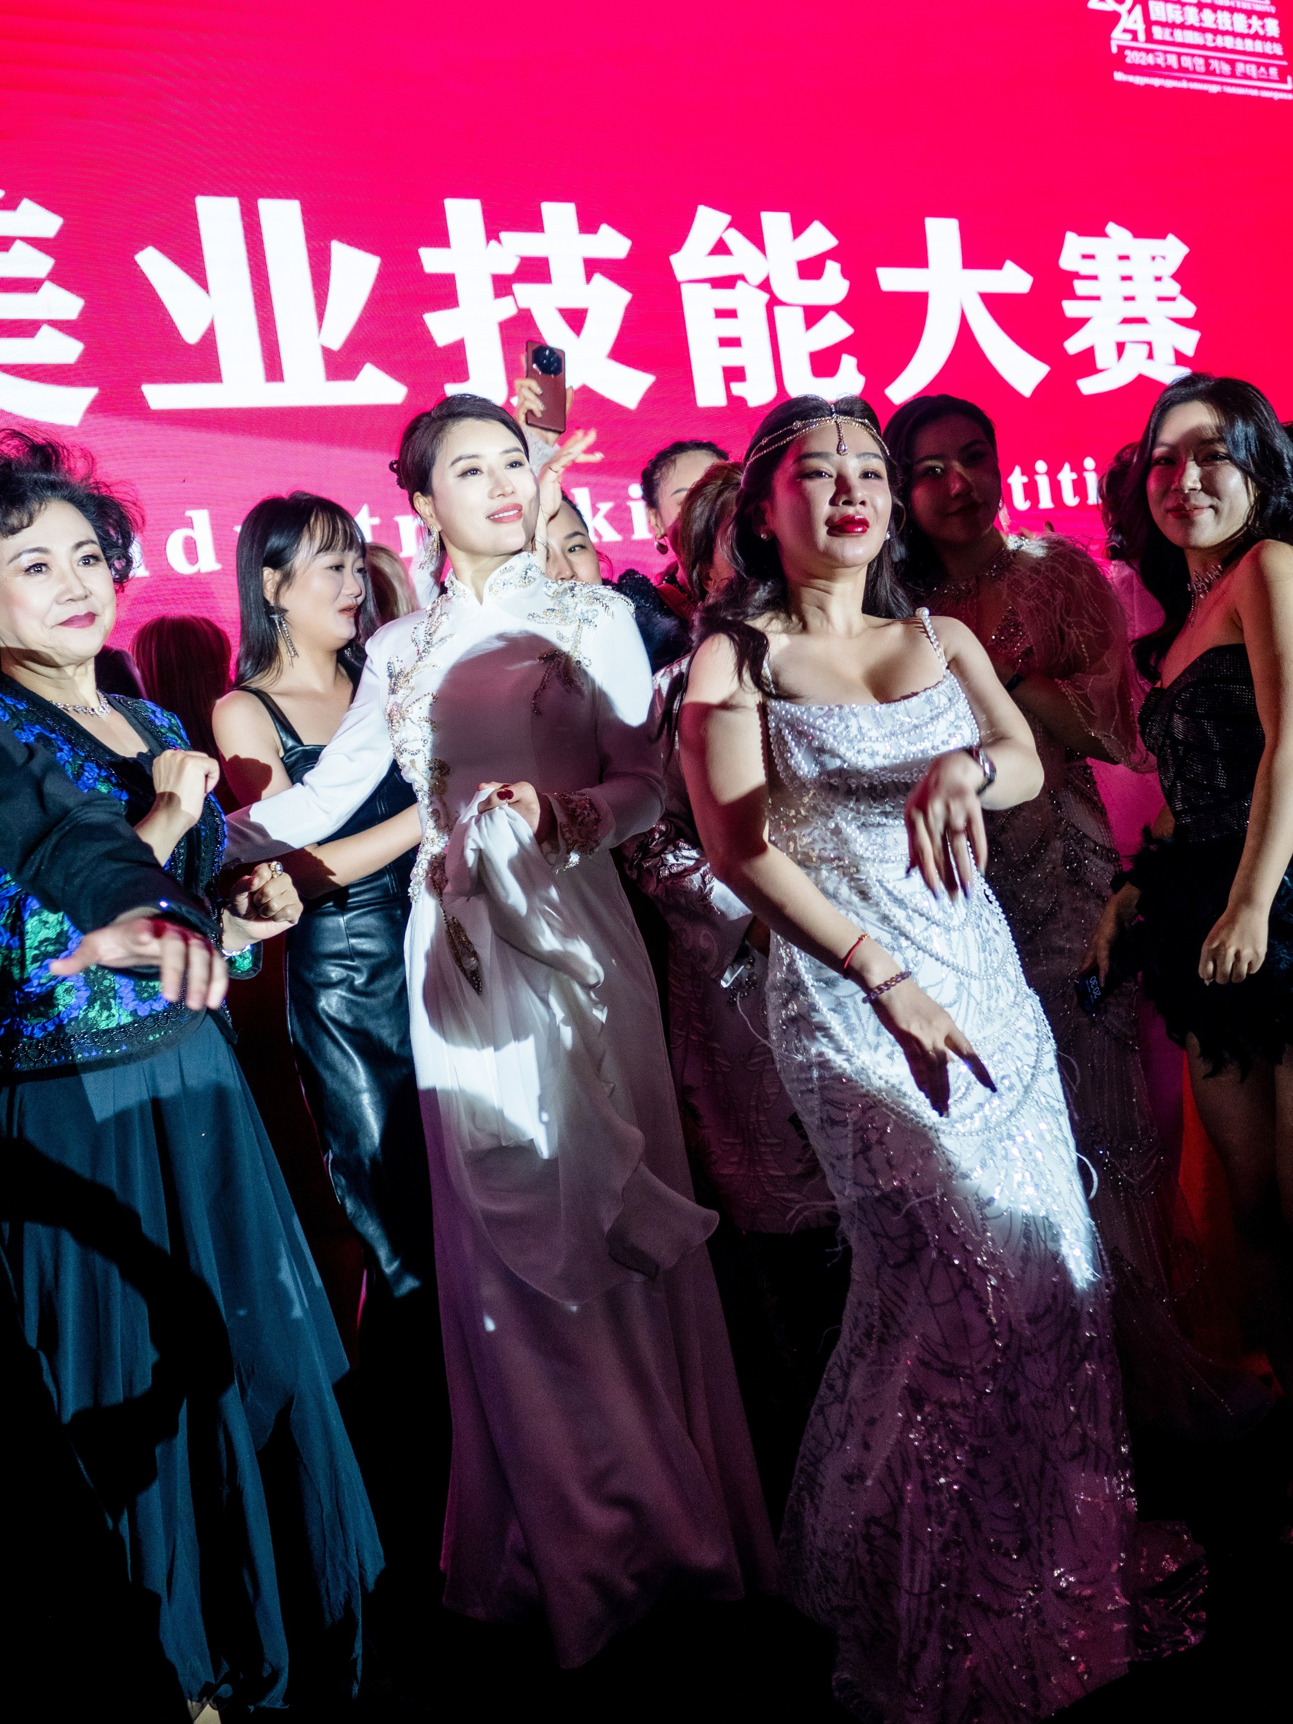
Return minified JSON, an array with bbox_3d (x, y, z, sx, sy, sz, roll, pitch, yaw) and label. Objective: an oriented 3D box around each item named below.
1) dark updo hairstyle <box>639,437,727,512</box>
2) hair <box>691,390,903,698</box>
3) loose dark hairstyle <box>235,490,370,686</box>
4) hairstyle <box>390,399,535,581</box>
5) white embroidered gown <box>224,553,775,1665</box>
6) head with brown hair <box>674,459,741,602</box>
[{"bbox_3d":[0.066,-0.636,2.820,0.160,0.150,0.190,-11,8,-30],"label":"dark updo hairstyle"},{"bbox_3d":[0.188,-0.380,2.030,0.250,0.340,0.240,-9,7,-16],"label":"hair"},{"bbox_3d":[-0.510,-0.408,2.520,0.210,0.280,0.190,-3,8,28],"label":"loose dark hairstyle"},{"bbox_3d":[-0.241,-0.483,2.190,0.170,0.230,0.200,-11,9,-34],"label":"hairstyle"},{"bbox_3d":[-0.210,0.320,2.304,0.630,1.440,0.500,-5,7,10],"label":"white embroidered gown"},{"bbox_3d":[0.119,-0.496,2.520,0.190,0.220,0.170,-2,9,35],"label":"head with brown hair"}]

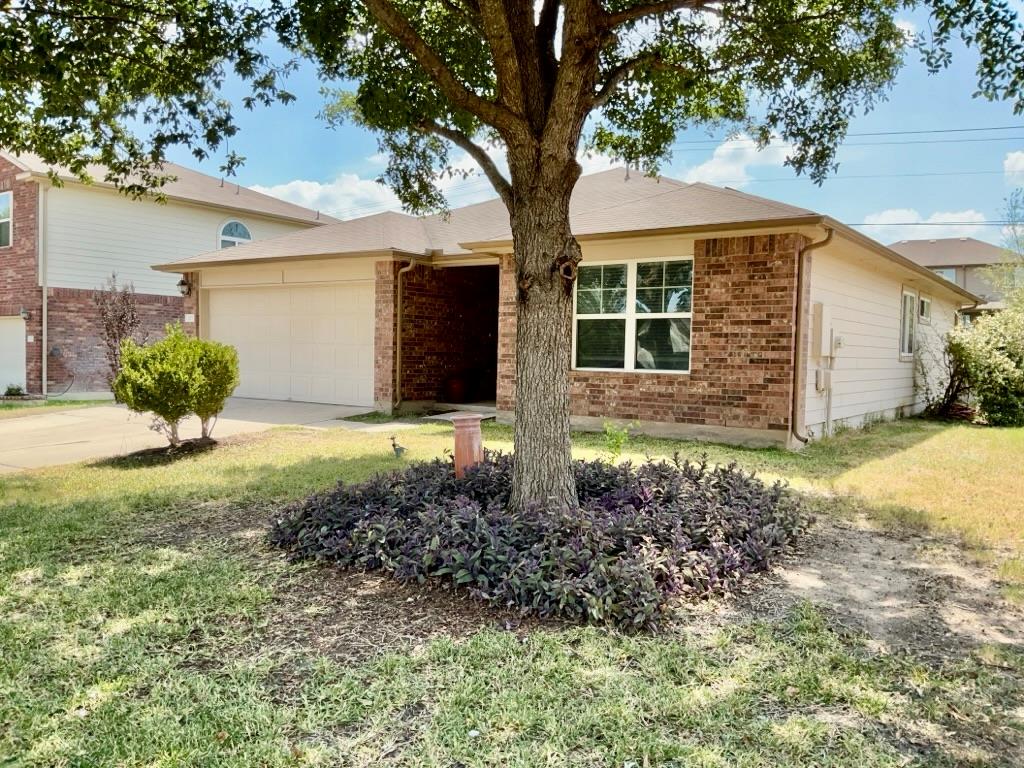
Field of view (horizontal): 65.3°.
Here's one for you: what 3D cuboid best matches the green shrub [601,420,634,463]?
[{"bbox_3d":[1.261,0.672,9.500,0.400,0.500,0.400,3,3,37],"label":"green shrub"}]

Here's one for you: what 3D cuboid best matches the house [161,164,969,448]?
[{"bbox_3d":[2.445,-2.396,19.033,13.620,5.550,15.450,3,3,37],"label":"house"}]

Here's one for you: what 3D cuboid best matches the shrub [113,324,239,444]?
[{"bbox_3d":[-4.459,-0.007,10.600,1.400,1.600,1.600,3,3,37],"label":"shrub"}]

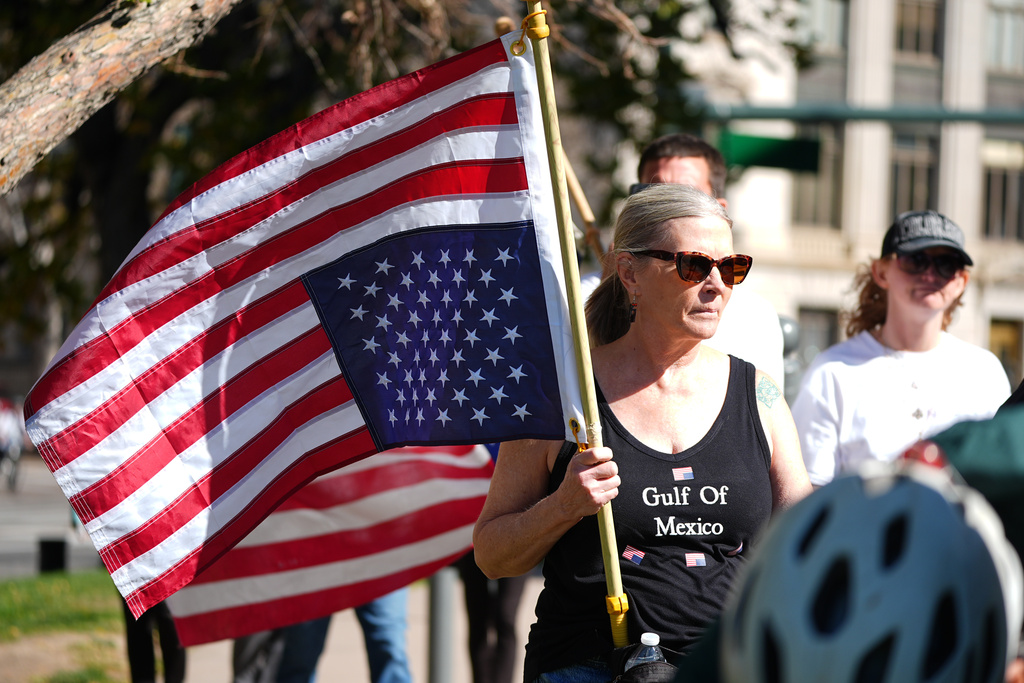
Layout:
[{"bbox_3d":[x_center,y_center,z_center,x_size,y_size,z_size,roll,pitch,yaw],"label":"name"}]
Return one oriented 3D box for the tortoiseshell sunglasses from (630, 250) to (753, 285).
[{"bbox_3d":[0.250,-0.109,6.503,0.146,0.052,0.145,3,0,-41],"label":"tortoiseshell sunglasses"}]

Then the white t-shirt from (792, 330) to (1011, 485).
[{"bbox_3d":[0.803,0.301,9.080,0.500,0.660,0.280,2,-1,-7],"label":"white t-shirt"}]

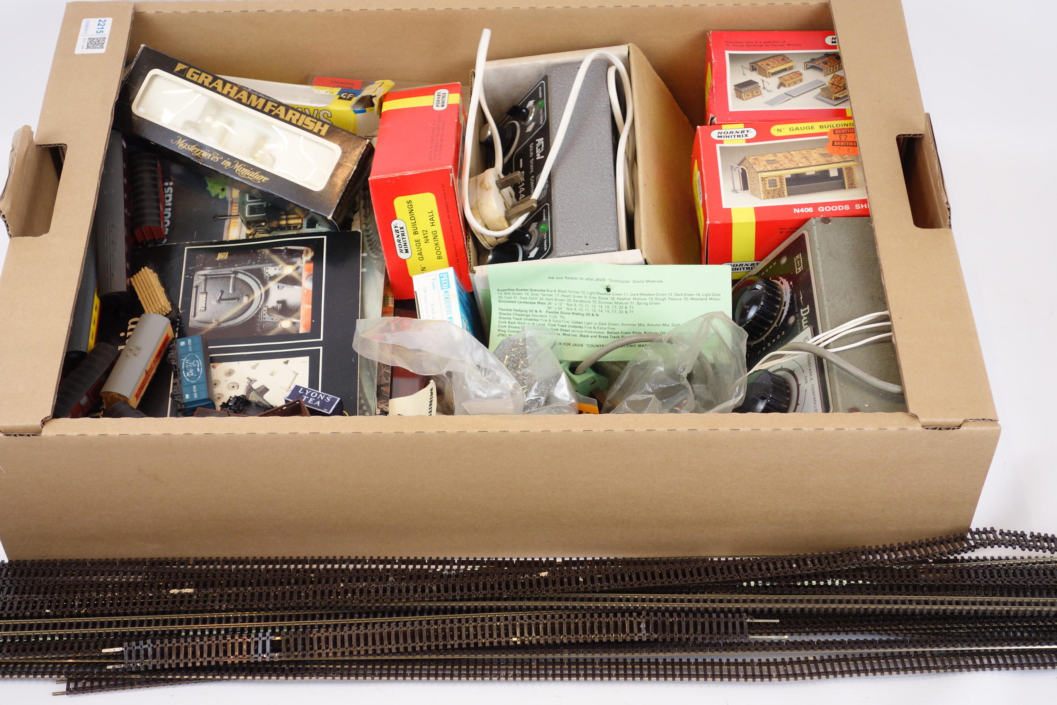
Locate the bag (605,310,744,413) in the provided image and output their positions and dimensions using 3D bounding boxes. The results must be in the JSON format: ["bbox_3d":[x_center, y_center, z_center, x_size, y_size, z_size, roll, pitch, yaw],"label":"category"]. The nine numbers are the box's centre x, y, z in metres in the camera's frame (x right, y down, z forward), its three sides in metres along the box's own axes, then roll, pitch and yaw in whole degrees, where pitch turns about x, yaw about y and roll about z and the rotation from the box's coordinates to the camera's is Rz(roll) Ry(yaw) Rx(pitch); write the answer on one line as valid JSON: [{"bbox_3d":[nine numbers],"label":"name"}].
[{"bbox_3d":[0.087,0.017,1.148,0.085,0.055,0.070,0,49,-1],"label":"bag"}]

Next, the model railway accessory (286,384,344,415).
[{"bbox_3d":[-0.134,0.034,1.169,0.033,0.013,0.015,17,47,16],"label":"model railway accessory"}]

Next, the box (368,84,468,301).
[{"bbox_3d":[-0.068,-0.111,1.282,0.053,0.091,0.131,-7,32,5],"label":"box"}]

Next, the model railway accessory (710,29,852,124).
[{"bbox_3d":[0.192,-0.180,1.348,0.121,0.052,0.091,0,52,2],"label":"model railway accessory"}]

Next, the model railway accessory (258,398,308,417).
[{"bbox_3d":[-0.159,0.048,1.193,0.040,0.018,0.017,-22,52,-19],"label":"model railway accessory"}]

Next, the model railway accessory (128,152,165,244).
[{"bbox_3d":[-0.269,-0.107,1.322,0.018,0.023,0.068,-8,54,-6],"label":"model railway accessory"}]

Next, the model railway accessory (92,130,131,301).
[{"bbox_3d":[-0.277,-0.087,1.253,0.018,0.025,0.138,-6,55,-6],"label":"model railway accessory"}]

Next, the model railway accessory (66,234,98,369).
[{"bbox_3d":[-0.287,-0.038,1.222,0.018,0.025,0.125,-2,48,-2],"label":"model railway accessory"}]

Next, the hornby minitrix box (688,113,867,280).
[{"bbox_3d":[0.183,-0.103,1.250,0.132,0.054,0.092,-3,49,3],"label":"hornby minitrix box"}]

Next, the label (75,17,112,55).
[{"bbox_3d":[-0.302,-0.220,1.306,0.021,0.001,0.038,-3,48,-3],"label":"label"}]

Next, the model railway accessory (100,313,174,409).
[{"bbox_3d":[-0.255,0.009,1.231,0.019,0.026,0.068,11,54,8],"label":"model railway accessory"}]

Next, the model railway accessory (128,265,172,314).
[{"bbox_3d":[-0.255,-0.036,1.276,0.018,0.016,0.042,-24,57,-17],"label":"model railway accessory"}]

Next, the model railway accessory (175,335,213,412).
[{"bbox_3d":[-0.209,0.015,1.176,0.021,0.018,0.052,-8,49,-8],"label":"model railway accessory"}]

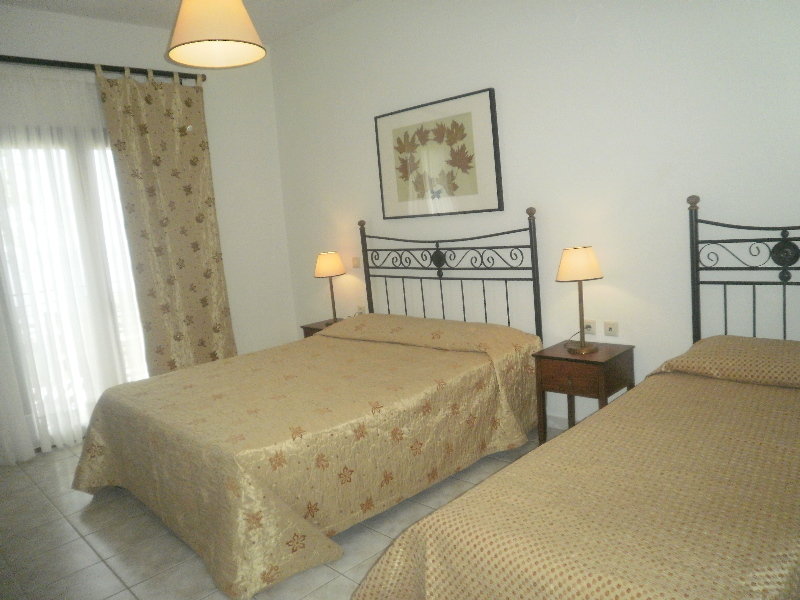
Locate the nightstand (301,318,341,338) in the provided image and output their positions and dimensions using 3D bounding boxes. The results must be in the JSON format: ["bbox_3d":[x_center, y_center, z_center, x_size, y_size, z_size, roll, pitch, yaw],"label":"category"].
[{"bbox_3d":[-0.525,0.499,5.165,0.400,0.615,0.420,-12,11,-42],"label":"nightstand"}]

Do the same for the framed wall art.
[{"bbox_3d":[0.245,-0.999,4.313,0.035,0.776,1.147,-12,11,-42],"label":"framed wall art"}]

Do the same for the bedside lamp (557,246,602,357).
[{"bbox_3d":[1.040,-0.001,3.452,0.270,0.587,0.270,-12,11,-42],"label":"bedside lamp"}]

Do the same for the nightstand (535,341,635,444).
[{"bbox_3d":[1.082,0.599,3.490,0.400,0.615,0.420,-12,11,-42],"label":"nightstand"}]

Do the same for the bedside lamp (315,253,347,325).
[{"bbox_3d":[-0.586,-0.103,5.153,0.270,0.590,0.270,-5,8,1],"label":"bedside lamp"}]

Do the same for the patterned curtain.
[{"bbox_3d":[-1.839,-0.467,4.962,0.840,2.725,0.110,-12,11,-42],"label":"patterned curtain"}]

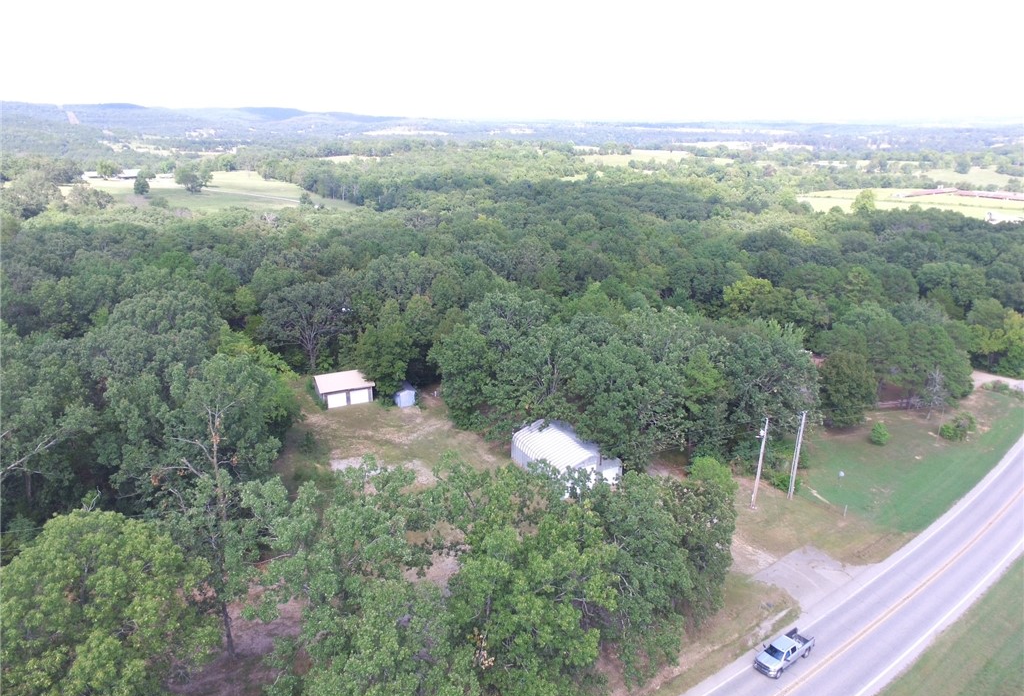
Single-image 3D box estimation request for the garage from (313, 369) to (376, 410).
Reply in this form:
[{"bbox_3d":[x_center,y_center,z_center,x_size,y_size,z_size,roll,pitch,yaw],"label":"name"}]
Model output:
[{"bbox_3d":[-28.737,6.931,101.368,8.700,3.250,7.800,-8,23,-22],"label":"garage"}]

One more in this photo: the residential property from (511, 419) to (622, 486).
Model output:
[{"bbox_3d":[7.123,14.516,80.332,9.300,5.000,12.200,-12,24,-30],"label":"residential property"}]

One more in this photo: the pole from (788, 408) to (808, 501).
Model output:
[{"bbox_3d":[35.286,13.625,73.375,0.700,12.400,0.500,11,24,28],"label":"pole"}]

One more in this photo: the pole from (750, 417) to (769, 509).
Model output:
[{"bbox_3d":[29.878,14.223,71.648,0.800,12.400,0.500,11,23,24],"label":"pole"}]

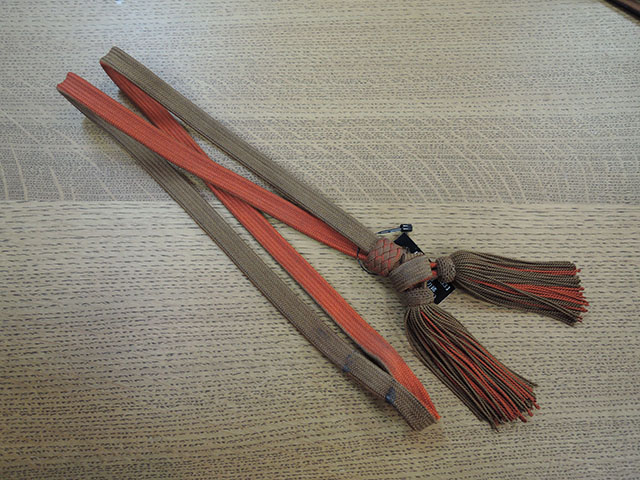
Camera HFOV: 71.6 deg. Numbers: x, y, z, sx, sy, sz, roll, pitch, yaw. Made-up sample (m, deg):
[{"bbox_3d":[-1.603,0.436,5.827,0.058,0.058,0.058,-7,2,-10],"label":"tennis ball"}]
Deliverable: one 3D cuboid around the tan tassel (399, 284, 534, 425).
[{"bbox_3d":[0.068,0.056,0.215,0.033,0.015,0.082,-41,70,-18],"label":"tan tassel"}]

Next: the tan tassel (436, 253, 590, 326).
[{"bbox_3d":[0.101,0.024,0.232,0.078,0.015,0.036,6,63,3],"label":"tan tassel"}]

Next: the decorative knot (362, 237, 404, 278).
[{"bbox_3d":[0.035,0.009,0.238,0.017,0.018,0.022,39,69,18],"label":"decorative knot"}]

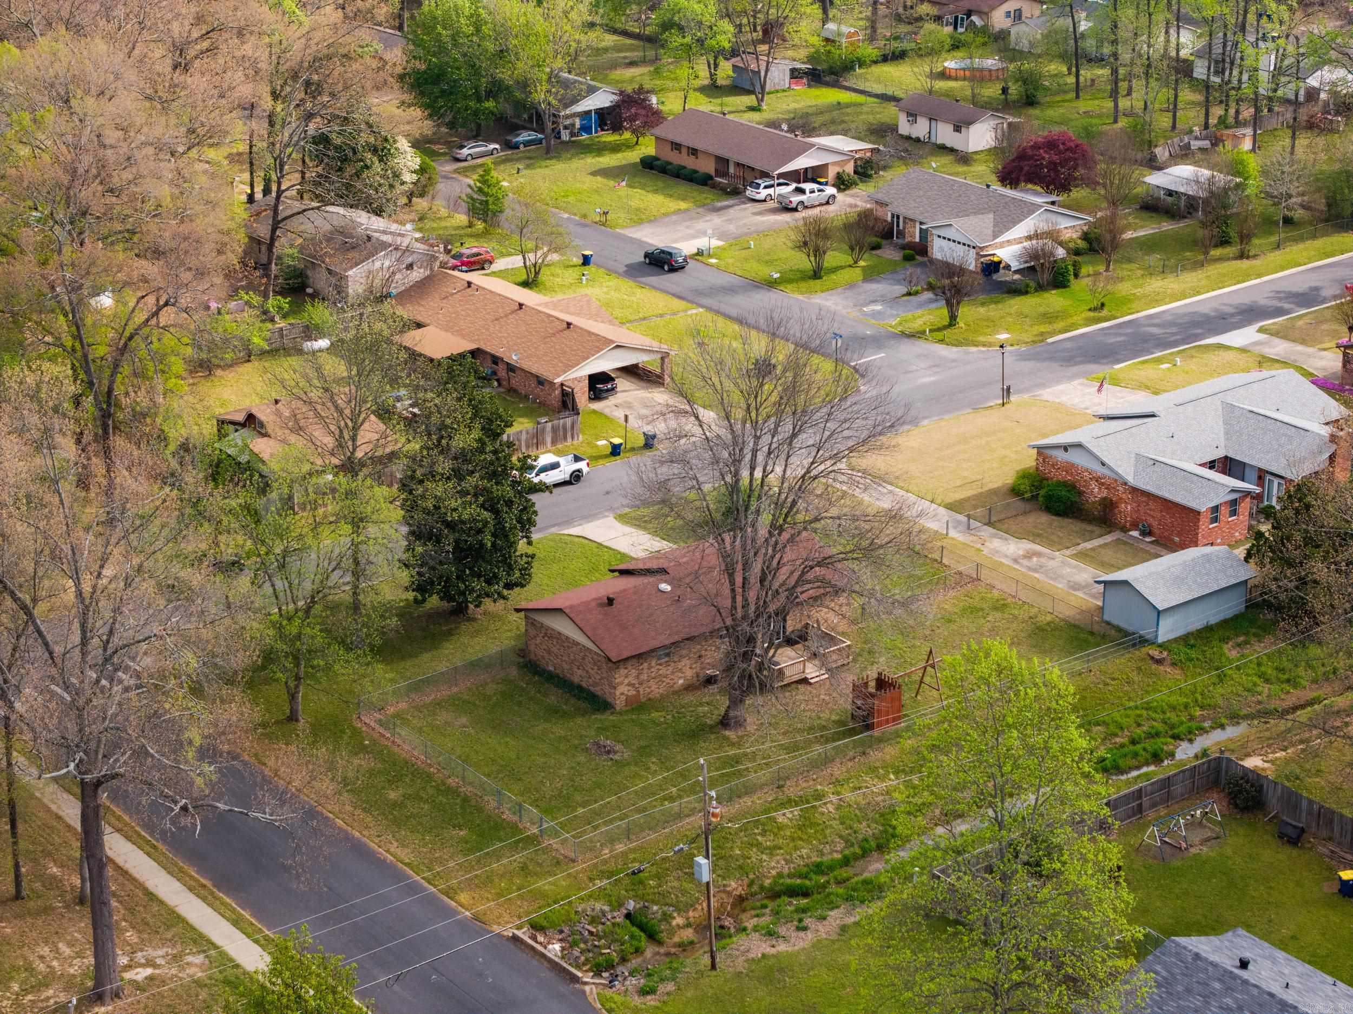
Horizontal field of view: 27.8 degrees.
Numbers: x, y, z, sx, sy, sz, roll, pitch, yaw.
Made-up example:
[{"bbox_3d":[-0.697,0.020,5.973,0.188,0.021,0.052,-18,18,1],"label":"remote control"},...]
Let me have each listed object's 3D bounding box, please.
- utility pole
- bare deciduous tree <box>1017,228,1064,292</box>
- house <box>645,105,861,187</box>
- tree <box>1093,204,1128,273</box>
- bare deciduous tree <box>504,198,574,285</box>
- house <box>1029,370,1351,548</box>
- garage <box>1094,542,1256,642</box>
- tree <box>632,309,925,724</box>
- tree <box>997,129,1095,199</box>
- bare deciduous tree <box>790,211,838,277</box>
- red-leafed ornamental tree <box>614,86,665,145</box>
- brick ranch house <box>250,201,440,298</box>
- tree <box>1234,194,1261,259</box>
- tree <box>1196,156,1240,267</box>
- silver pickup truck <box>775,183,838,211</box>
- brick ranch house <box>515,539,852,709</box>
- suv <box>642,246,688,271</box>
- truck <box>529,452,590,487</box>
[{"bbox_3d":[1.521,16.920,128.553,0.340,11.280,0.340,-3,22,1],"label":"utility pole"},{"bbox_3d":[29.405,-20.281,221.016,3.754,5.435,3.754,1,21,7],"label":"bare deciduous tree"},{"bbox_3d":[6.953,-31.807,243.251,9.864,4.400,17.673,-16,26,-34],"label":"house"},{"bbox_3d":[36.140,-22.393,227.881,3.008,5.850,3.008,-1,22,0],"label":"tree"},{"bbox_3d":[-11.332,-21.969,226.262,5.850,7.088,5.850,-3,21,-3],"label":"bare deciduous tree"},{"bbox_3d":[35.673,-4.078,179.720,21.166,4.400,17.354,-16,25,-33],"label":"house"},{"bbox_3d":[28.995,4.787,158.668,7.935,3.290,5.236,-16,25,-33],"label":"garage"},{"bbox_3d":[5.221,1.369,137.654,14.800,21.300,13.500,0,21,0],"label":"tree"},{"bbox_3d":[31.938,-29.114,235.502,8.400,6.100,8.000,0,21,0],"label":"tree"},{"bbox_3d":[10.760,-20.491,215.131,3.800,5.200,3.600,0,21,0],"label":"bare deciduous tree"},{"bbox_3d":[-3.511,-37.700,263.441,4.701,5.815,4.701,-1,22,0],"label":"red-leafed ornamental tree"},{"bbox_3d":[-28.621,-22.517,232.787,10.934,4.400,21.969,-16,25,-32],"label":"brick ranch house"},{"bbox_3d":[45.835,-22.402,219.730,2.200,5.000,2.200,0,21,0],"label":"tree"},{"bbox_3d":[45.264,-24.616,228.610,3.560,9.227,3.560,-1,22,0],"label":"tree"},{"bbox_3d":[11.878,-28.206,247.954,5.820,1.920,2.030,-15,25,-31],"label":"silver pickup truck"},{"bbox_3d":[0.280,5.117,148.636,16.611,4.850,10.800,-16,26,-35],"label":"brick ranch house"},{"bbox_3d":[-0.819,-20.151,219.181,1.840,1.730,4.500,-16,26,-34],"label":"suv"},{"bbox_3d":[-8.808,-2.287,184.966,5.880,1.920,2.050,-16,27,-33],"label":"truck"}]

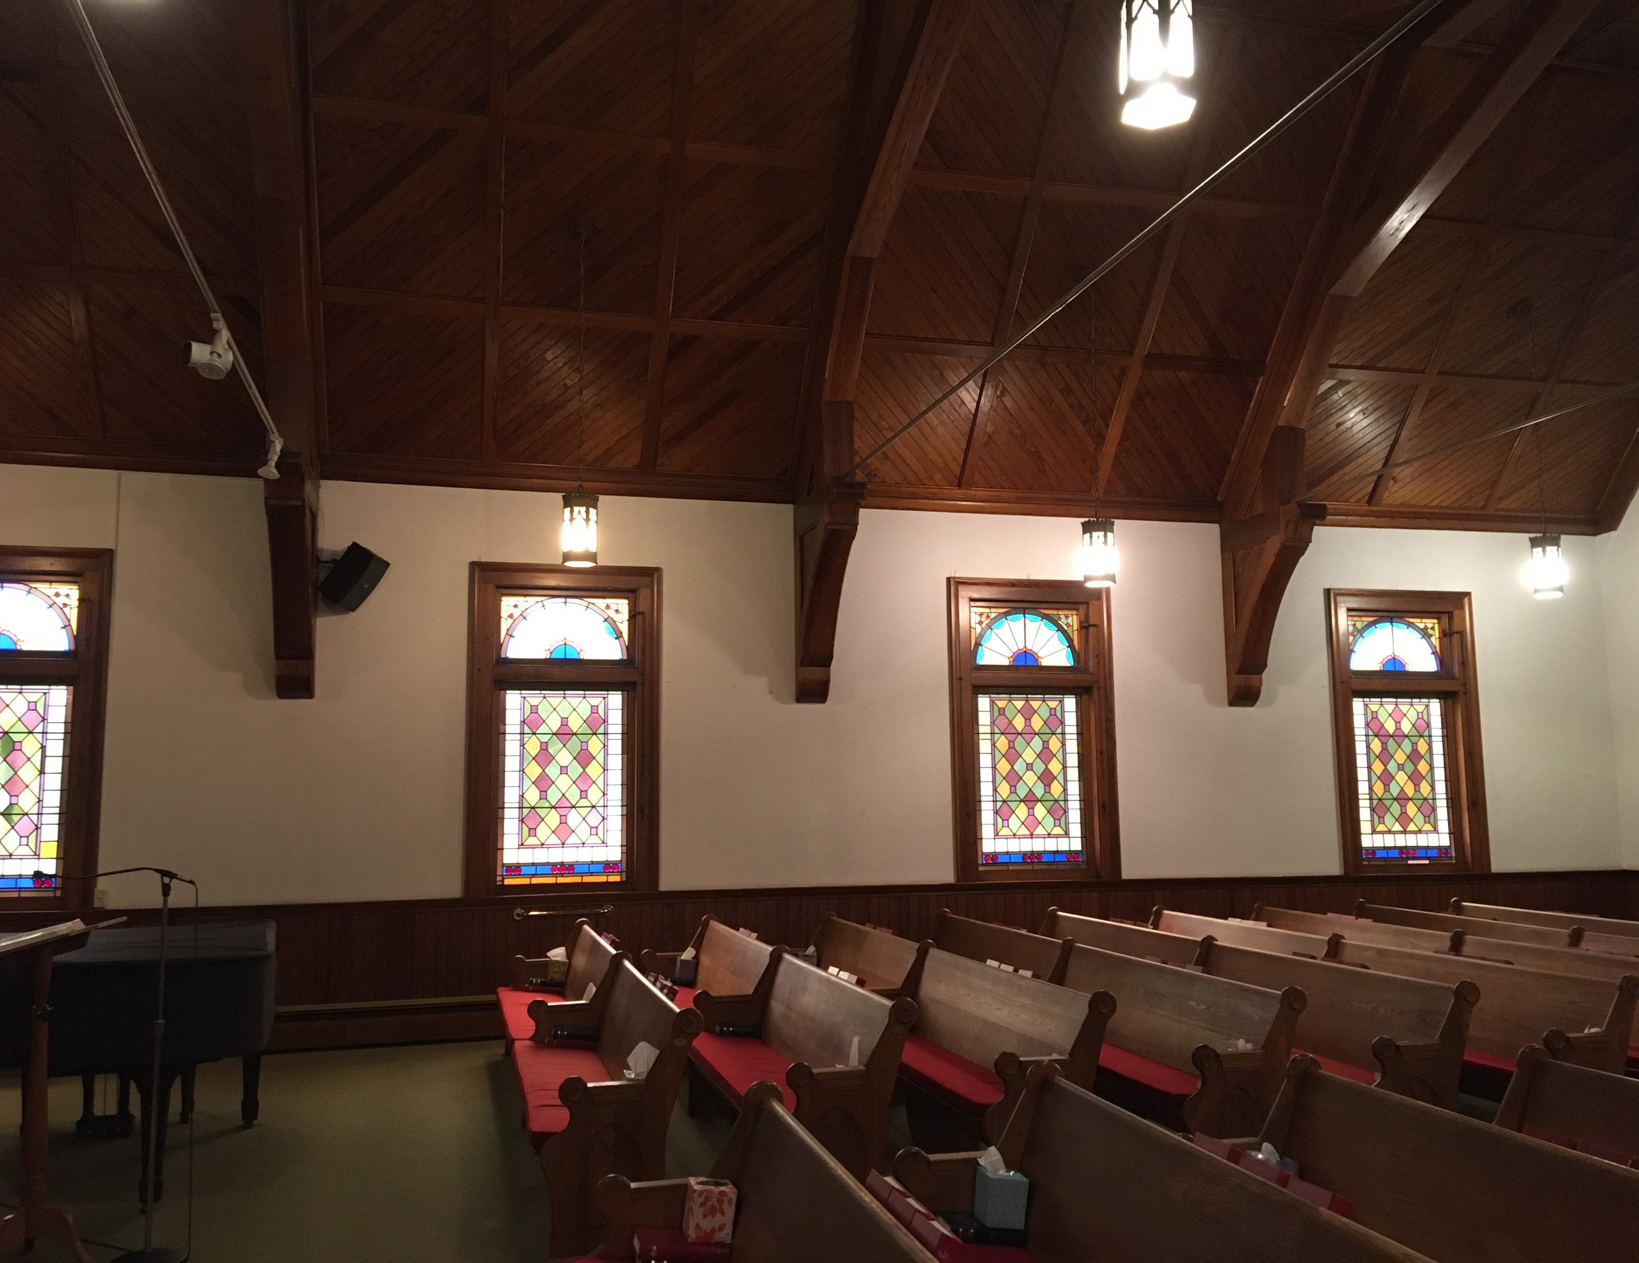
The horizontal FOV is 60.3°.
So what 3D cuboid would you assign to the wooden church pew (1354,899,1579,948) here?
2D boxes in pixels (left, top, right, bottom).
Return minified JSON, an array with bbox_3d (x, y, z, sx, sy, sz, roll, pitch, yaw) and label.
[{"bbox_3d":[4.333,2.441,10.017,0.634,0.893,2.296,1,-7,-15],"label":"wooden church pew"}]

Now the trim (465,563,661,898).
[{"bbox_3d":[-1.814,0.683,10.087,1.349,2.333,0.158,1,-7,-13],"label":"trim"}]

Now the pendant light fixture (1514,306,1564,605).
[{"bbox_3d":[5.449,-1.378,10.729,0.223,2.292,0.223,1,-7,-13],"label":"pendant light fixture"}]

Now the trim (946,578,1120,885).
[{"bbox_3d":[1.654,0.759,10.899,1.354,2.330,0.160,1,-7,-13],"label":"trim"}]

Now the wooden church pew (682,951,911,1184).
[{"bbox_3d":[-0.187,2.067,6.673,0.634,0.893,2.295,1,-7,-15],"label":"wooden church pew"}]

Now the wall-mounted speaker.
[{"bbox_3d":[-3.166,-0.362,9.590,0.190,0.400,0.290,34,-5,5],"label":"wall-mounted speaker"}]

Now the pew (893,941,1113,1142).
[{"bbox_3d":[0.659,2.085,6.870,0.634,0.893,2.295,1,-7,-15],"label":"pew"}]

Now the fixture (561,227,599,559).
[{"bbox_3d":[-1.539,-1.531,9.099,0.223,2.292,0.223,1,-7,-13],"label":"fixture"}]

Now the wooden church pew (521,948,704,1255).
[{"bbox_3d":[-0.999,1.958,6.200,0.612,0.842,2.193,1,-7,-13],"label":"wooden church pew"}]

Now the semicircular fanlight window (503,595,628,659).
[{"bbox_3d":[-1.843,-0.026,10.218,0.891,0.460,0.059,1,-7,-13],"label":"semicircular fanlight window"}]

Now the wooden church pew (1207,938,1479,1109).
[{"bbox_3d":[2.247,2.029,6.955,0.612,0.842,2.193,1,-7,-13],"label":"wooden church pew"}]

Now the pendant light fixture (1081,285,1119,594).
[{"bbox_3d":[1.931,-1.455,9.908,0.223,2.292,0.223,1,-7,-13],"label":"pendant light fixture"}]

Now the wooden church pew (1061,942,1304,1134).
[{"bbox_3d":[1.435,2.011,6.766,0.612,0.842,2.193,1,-7,-13],"label":"wooden church pew"}]

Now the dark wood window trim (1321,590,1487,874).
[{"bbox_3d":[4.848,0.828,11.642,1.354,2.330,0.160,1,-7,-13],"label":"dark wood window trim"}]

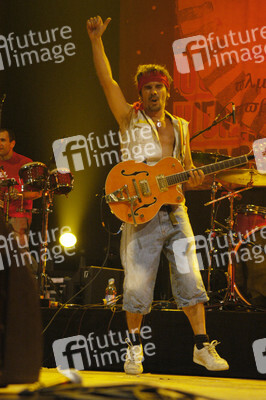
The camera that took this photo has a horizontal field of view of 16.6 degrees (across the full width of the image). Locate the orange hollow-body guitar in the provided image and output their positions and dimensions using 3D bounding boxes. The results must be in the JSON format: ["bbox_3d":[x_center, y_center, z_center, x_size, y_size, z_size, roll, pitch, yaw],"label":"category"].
[{"bbox_3d":[0.320,-0.132,5.000,0.980,0.370,0.110,-16,-5,-2],"label":"orange hollow-body guitar"}]

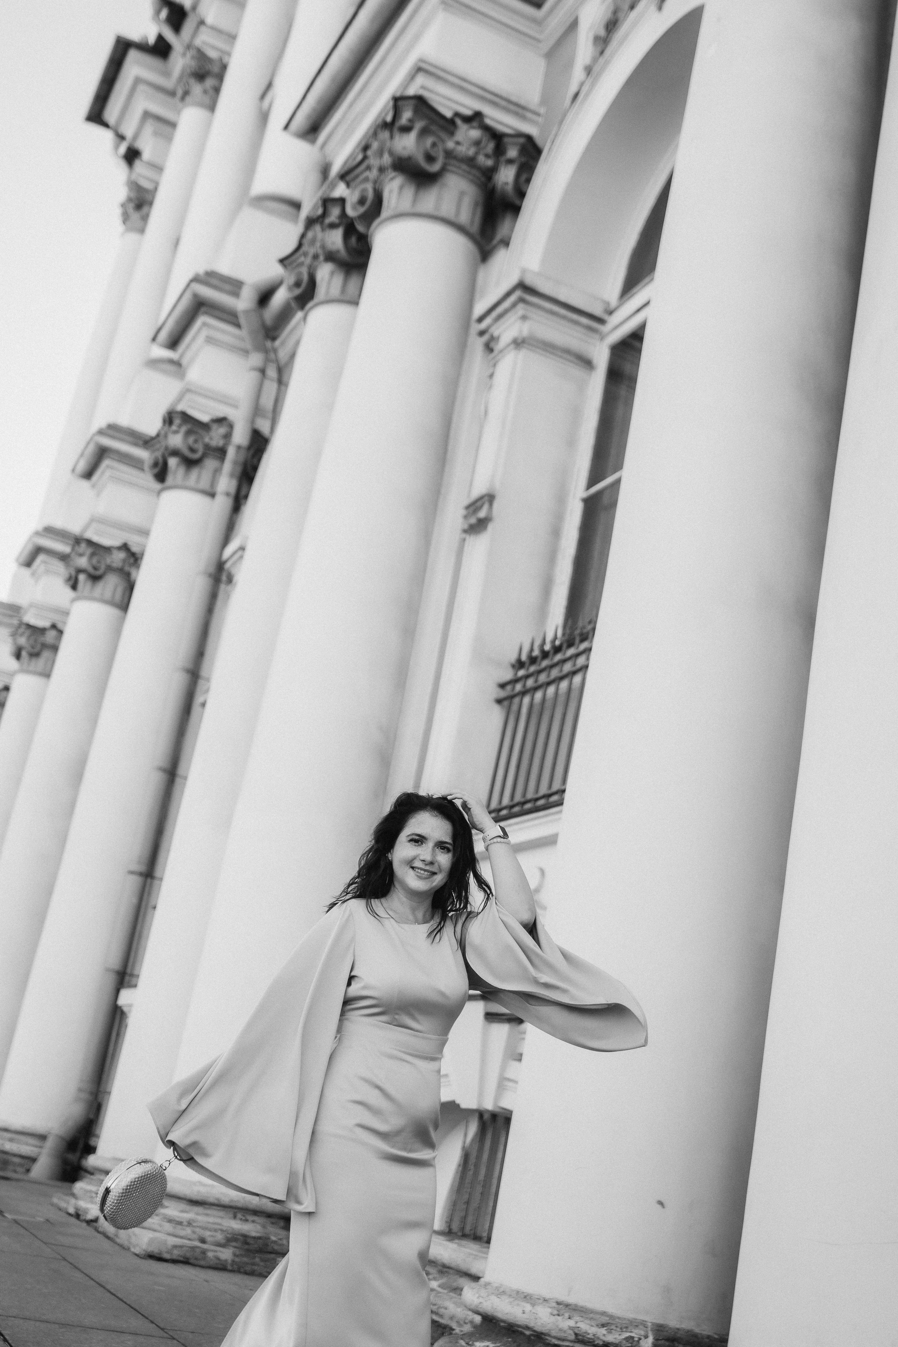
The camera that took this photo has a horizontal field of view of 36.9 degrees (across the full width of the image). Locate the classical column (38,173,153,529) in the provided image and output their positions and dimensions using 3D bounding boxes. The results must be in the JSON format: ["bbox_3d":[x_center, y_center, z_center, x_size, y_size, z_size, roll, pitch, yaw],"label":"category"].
[{"bbox_3d":[-8.001,-6.940,30.873,1.109,9.416,1.109,18,-20,-23],"label":"classical column"}]

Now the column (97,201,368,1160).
[{"bbox_3d":[-1.352,-0.009,10.585,1.214,7.740,1.214,18,-20,-23],"label":"column"}]

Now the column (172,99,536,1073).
[{"bbox_3d":[-0.685,-0.327,9.323,1.214,7.740,1.214,18,-20,-23],"label":"column"}]

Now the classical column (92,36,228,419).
[{"bbox_3d":[-5.745,-8.016,26.607,1.109,9.416,1.109,18,-20,-23],"label":"classical column"}]

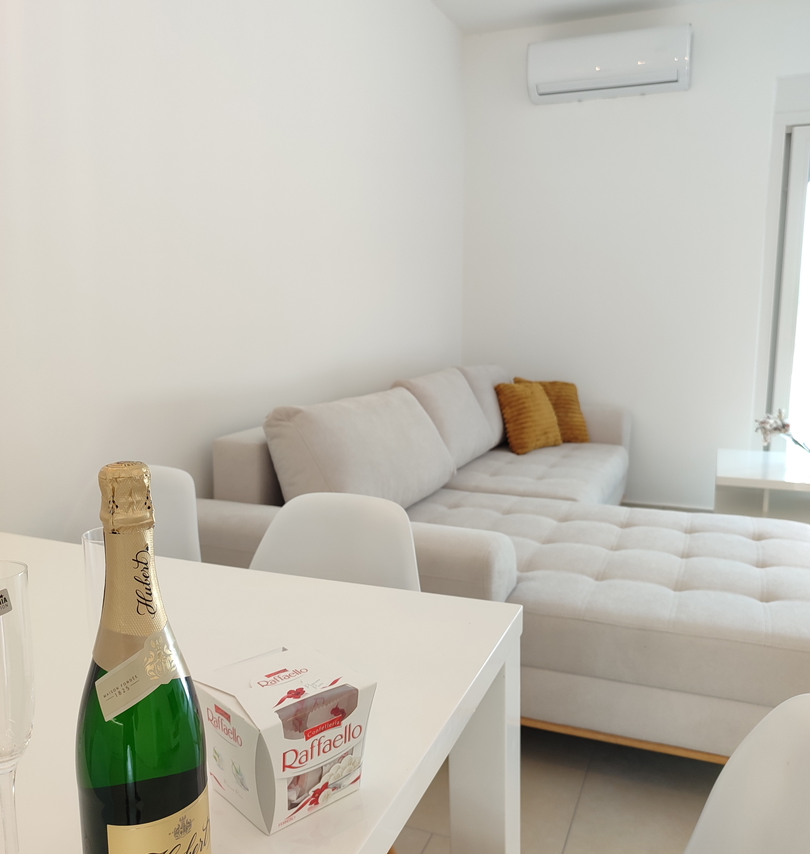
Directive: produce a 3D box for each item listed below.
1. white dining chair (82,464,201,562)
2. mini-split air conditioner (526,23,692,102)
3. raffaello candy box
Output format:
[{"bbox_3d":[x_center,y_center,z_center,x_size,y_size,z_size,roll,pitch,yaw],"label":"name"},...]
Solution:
[{"bbox_3d":[-0.719,0.526,1.611,0.465,0.820,0.530,3,9,22],"label":"white dining chair"},{"bbox_3d":[1.063,-1.886,4.076,0.810,0.282,0.200,3,9,22],"label":"mini-split air conditioner"},{"bbox_3d":[-0.105,0.264,0.675,0.114,0.103,0.114,-8,12,-42],"label":"raffaello candy box"}]

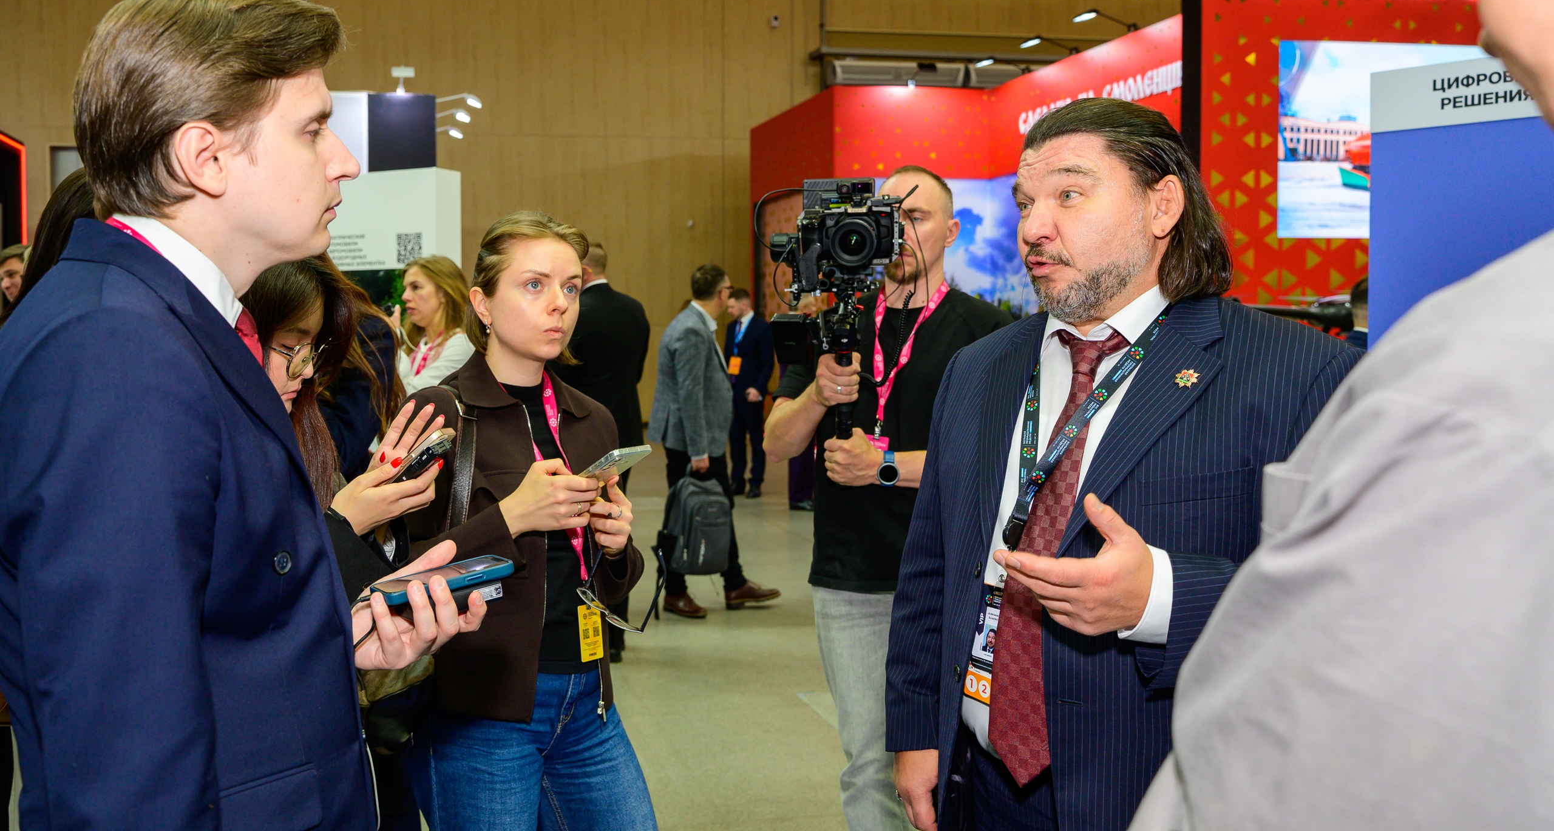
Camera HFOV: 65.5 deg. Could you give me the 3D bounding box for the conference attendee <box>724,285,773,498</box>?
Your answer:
[{"bbox_3d":[-0.238,-0.197,10.300,0.500,1.780,0.320,2,4,30],"label":"conference attendee"}]

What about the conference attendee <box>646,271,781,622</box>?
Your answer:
[{"bbox_3d":[-0.343,0.139,6.150,0.580,1.760,0.520,-2,4,-25],"label":"conference attendee"}]

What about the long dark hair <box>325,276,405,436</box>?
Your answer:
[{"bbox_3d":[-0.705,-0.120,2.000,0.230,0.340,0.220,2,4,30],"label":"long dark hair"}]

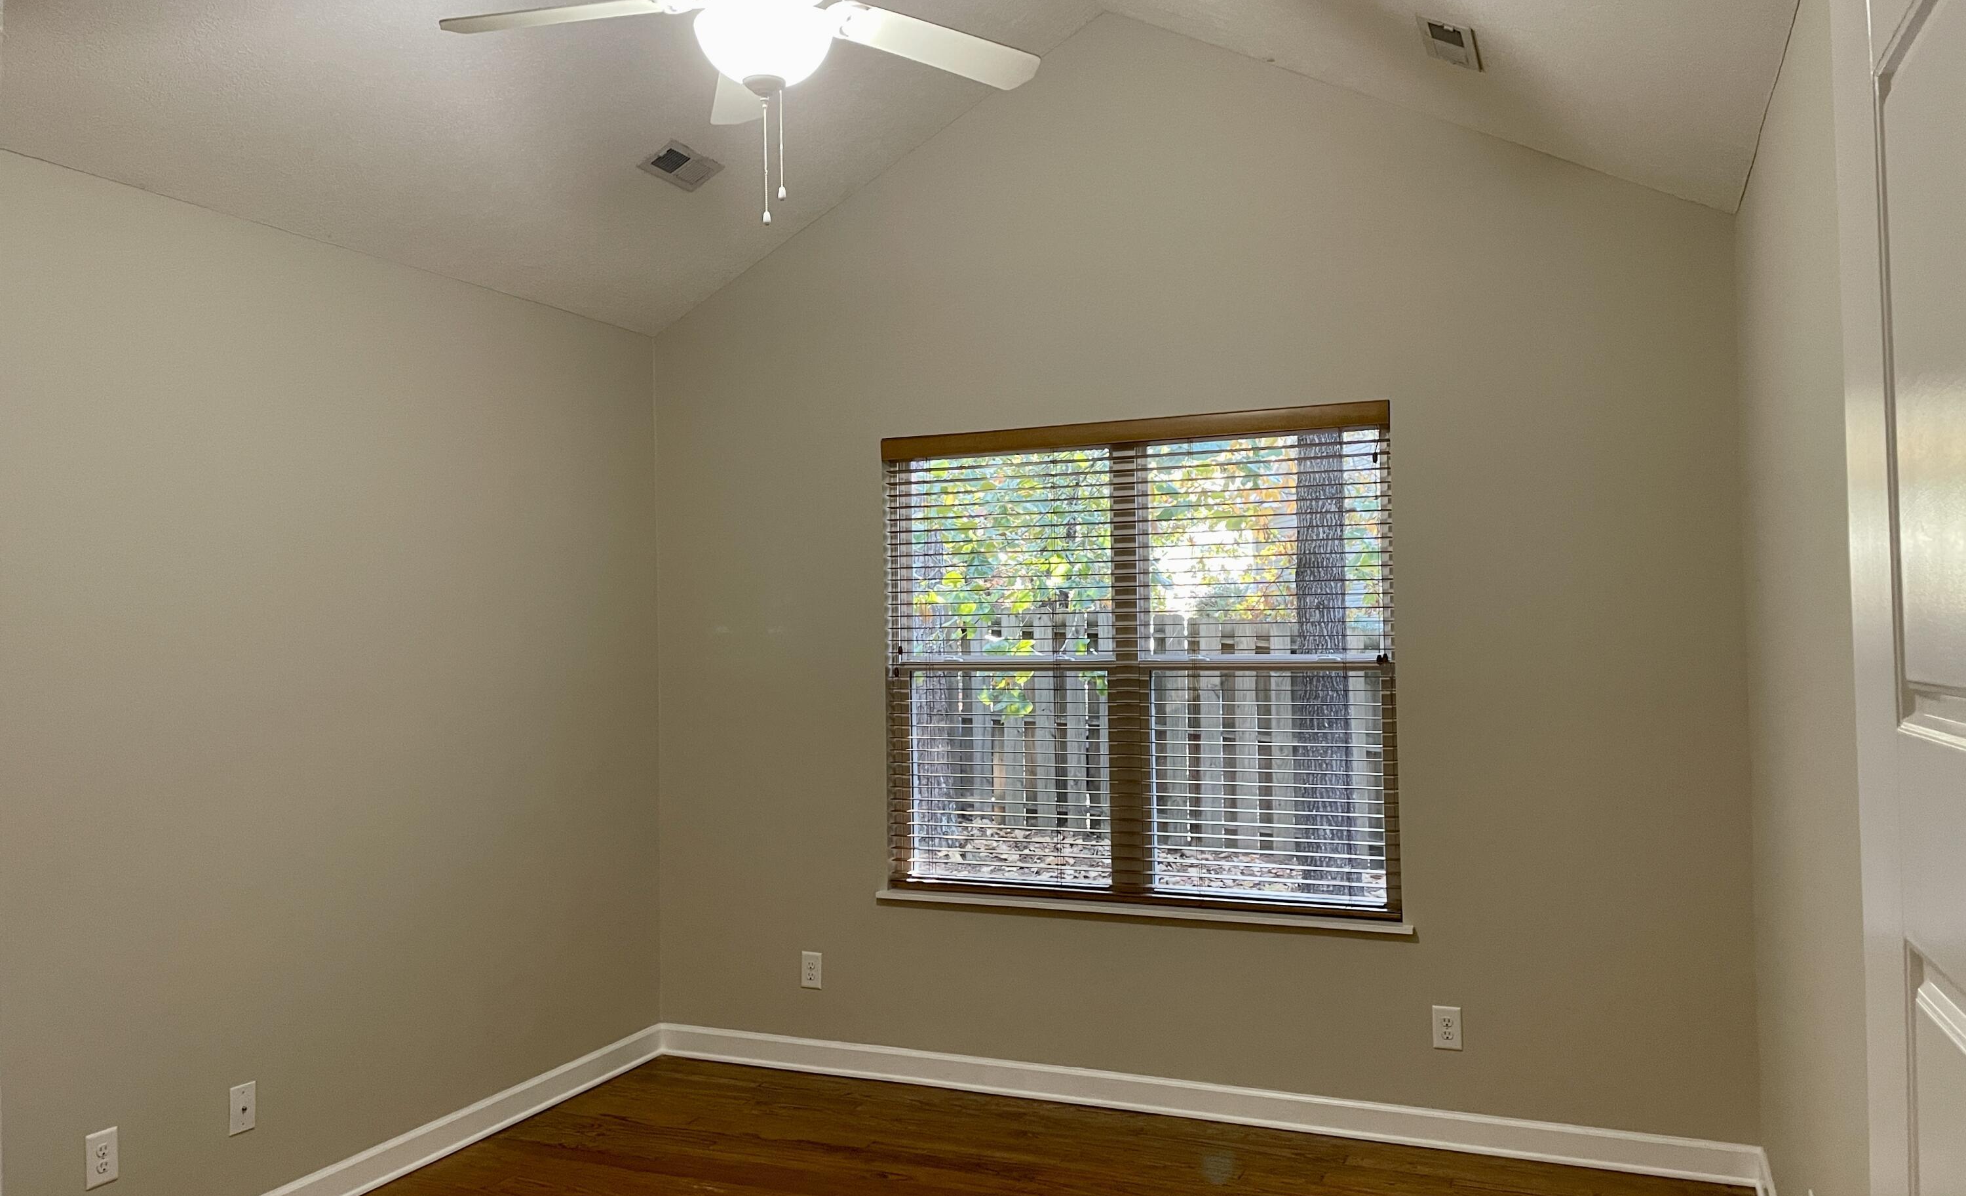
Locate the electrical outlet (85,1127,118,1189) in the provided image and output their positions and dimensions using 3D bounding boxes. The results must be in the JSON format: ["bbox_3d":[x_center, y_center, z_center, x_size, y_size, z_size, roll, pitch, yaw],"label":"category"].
[{"bbox_3d":[-2.106,1.343,3.538,0.010,0.127,0.079,-1,-1,24],"label":"electrical outlet"}]

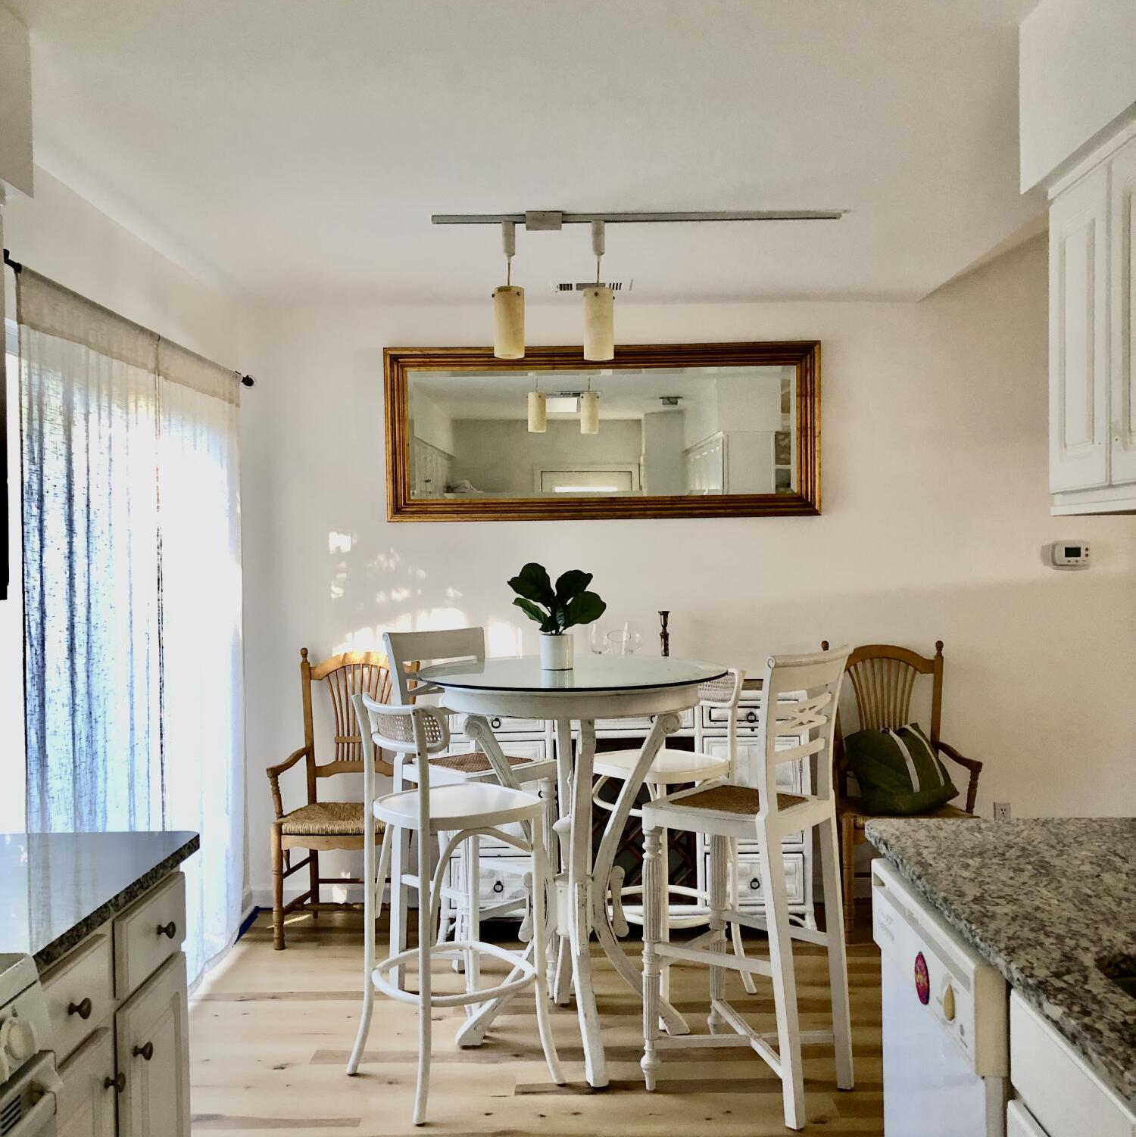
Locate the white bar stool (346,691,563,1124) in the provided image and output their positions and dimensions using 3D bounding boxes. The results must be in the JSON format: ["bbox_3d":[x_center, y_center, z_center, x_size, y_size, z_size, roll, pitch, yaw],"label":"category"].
[{"bbox_3d":[-0.320,0.870,3.355,0.440,1.055,0.440,-2,1,-36],"label":"white bar stool"}]

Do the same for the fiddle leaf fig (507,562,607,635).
[{"bbox_3d":[-0.027,0.086,3.612,0.285,0.220,0.250,-1,1,1],"label":"fiddle leaf fig"}]

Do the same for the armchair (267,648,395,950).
[{"bbox_3d":[-0.811,0.853,4.697,0.545,1.060,0.510,-1,1,1],"label":"armchair"}]

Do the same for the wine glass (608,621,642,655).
[{"bbox_3d":[0.241,0.332,4.704,0.090,0.240,0.090,-1,1,1],"label":"wine glass"}]

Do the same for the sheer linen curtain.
[{"bbox_3d":[-1.265,0.340,3.778,0.100,2.120,1.800,-1,1,1],"label":"sheer linen curtain"}]

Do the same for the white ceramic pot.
[{"bbox_3d":[-0.025,0.243,3.615,0.097,0.102,0.097,-1,1,1],"label":"white ceramic pot"}]

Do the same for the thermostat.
[{"bbox_3d":[2.026,-0.056,4.936,0.142,0.115,0.035,-1,1,1],"label":"thermostat"}]

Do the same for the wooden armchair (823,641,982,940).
[{"bbox_3d":[1.262,0.825,4.682,0.540,1.055,0.510,-1,1,1],"label":"wooden armchair"}]

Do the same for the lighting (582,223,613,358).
[{"bbox_3d":[0.091,-0.818,3.602,0.093,0.410,0.093,-1,1,1],"label":"lighting"}]

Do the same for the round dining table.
[{"bbox_3d":[0.021,0.843,3.604,0.905,1.090,0.905,-1,1,1],"label":"round dining table"}]

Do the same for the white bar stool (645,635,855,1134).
[{"bbox_3d":[0.475,0.806,3.269,0.450,1.160,0.395,0,1,39],"label":"white bar stool"}]

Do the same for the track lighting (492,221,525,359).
[{"bbox_3d":[-0.174,-0.822,3.604,0.093,0.405,0.093,-1,1,1],"label":"track lighting"}]

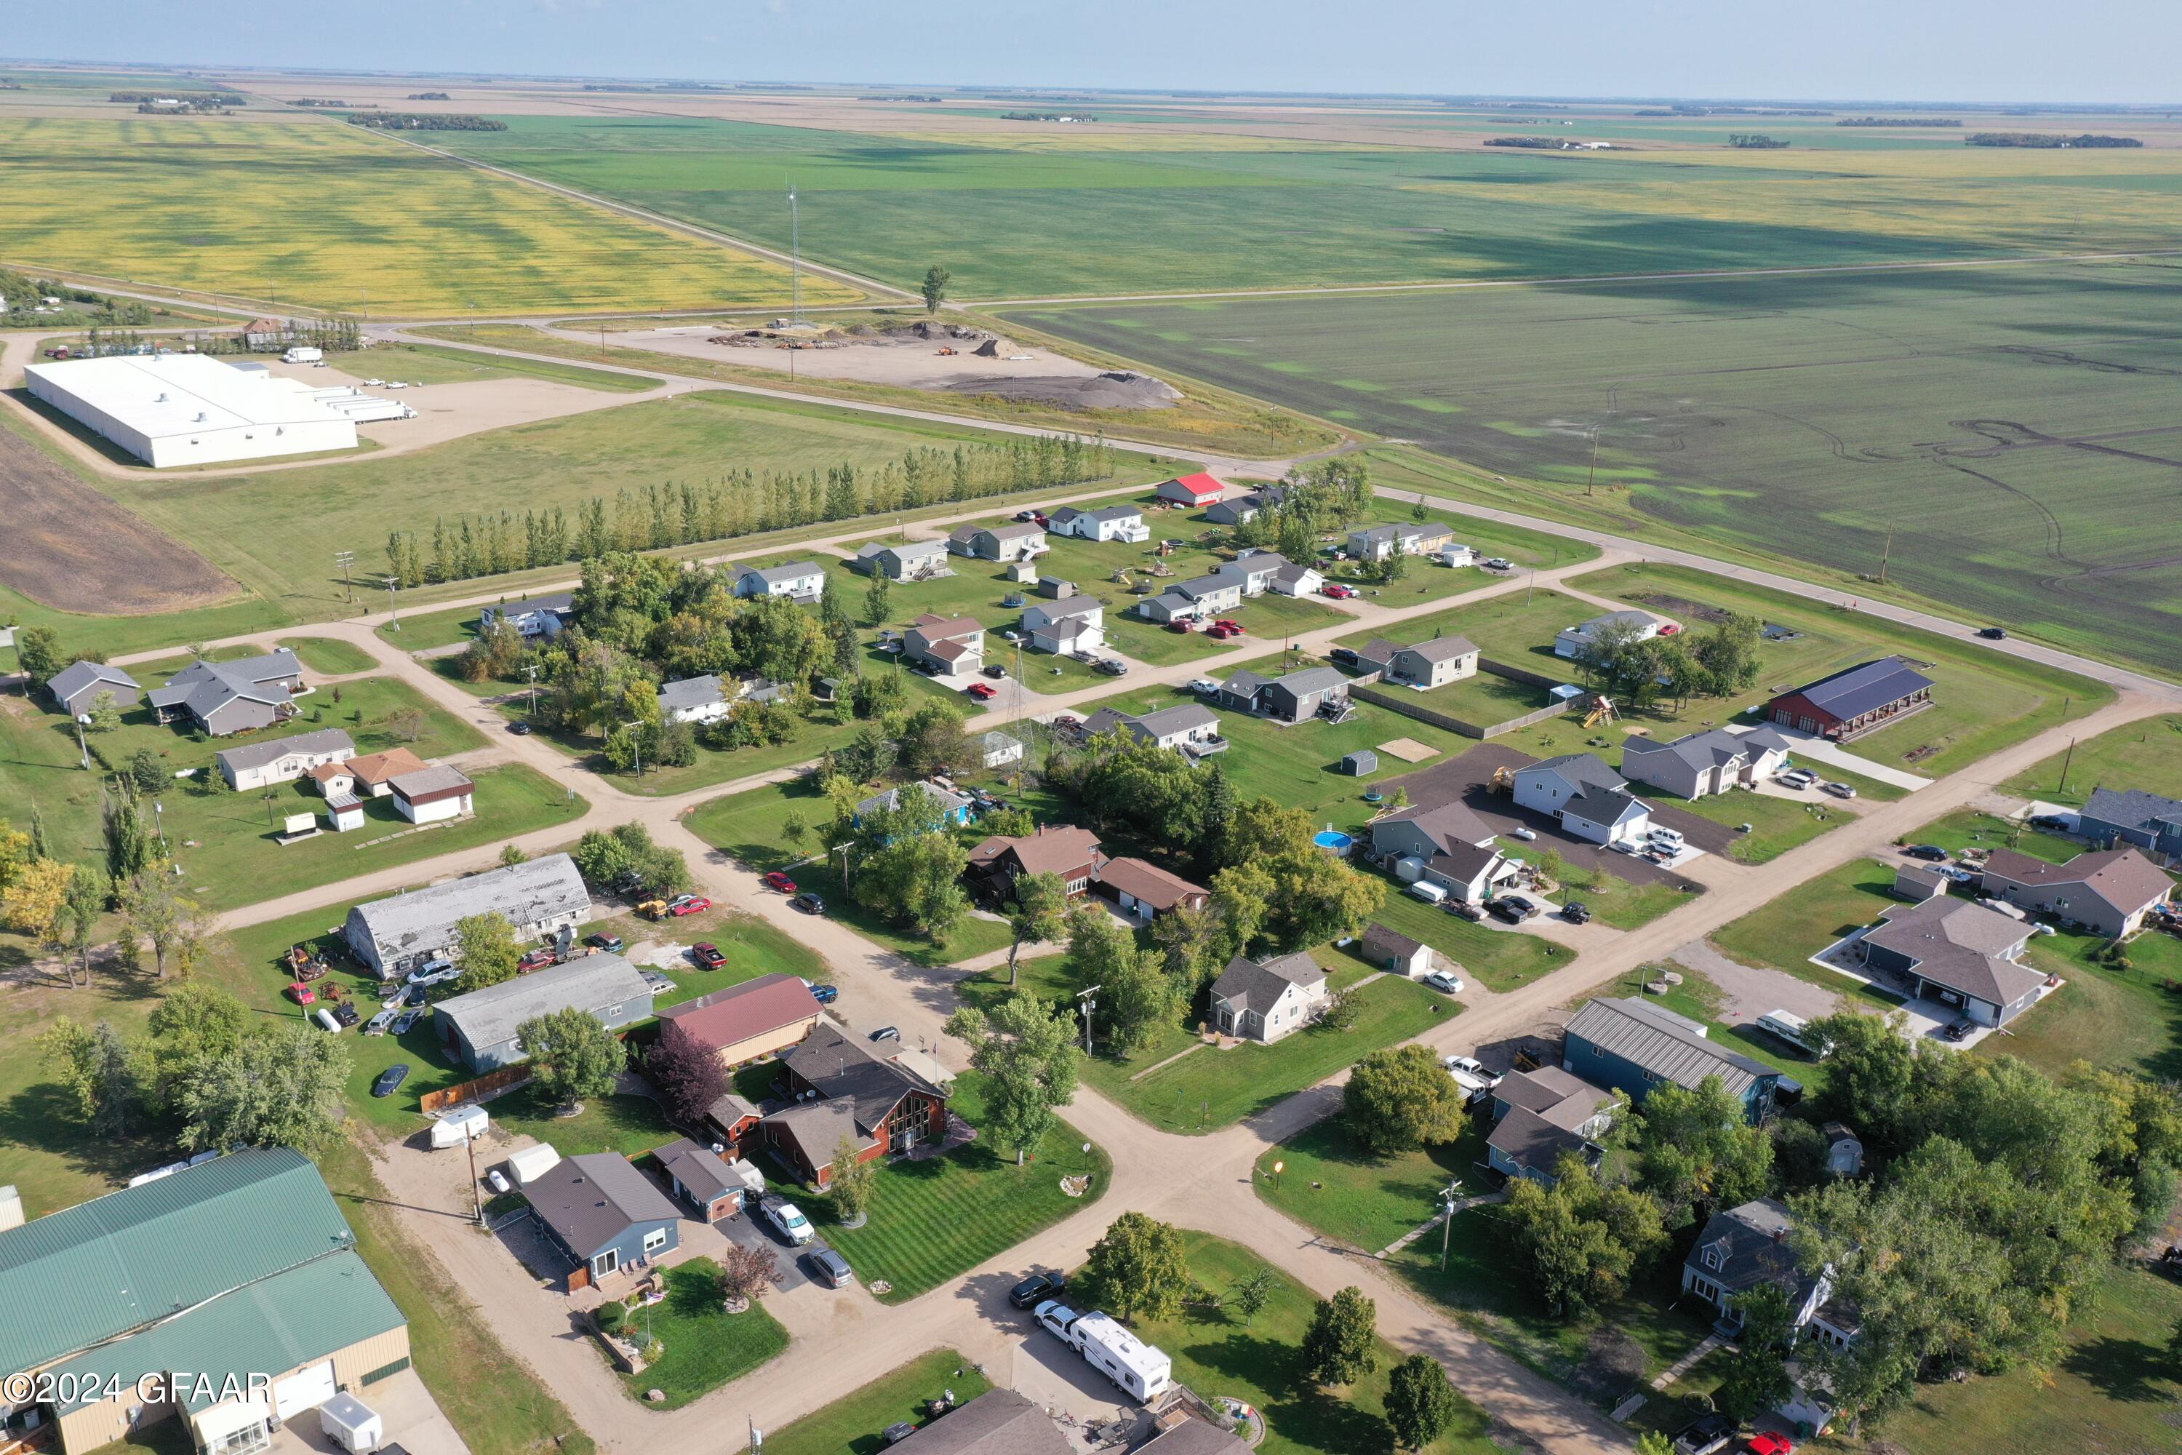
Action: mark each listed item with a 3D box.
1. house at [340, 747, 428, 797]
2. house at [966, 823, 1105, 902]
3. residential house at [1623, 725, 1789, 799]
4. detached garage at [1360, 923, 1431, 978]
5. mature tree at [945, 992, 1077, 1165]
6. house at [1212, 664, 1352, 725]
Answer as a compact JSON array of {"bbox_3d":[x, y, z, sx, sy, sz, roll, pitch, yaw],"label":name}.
[{"bbox_3d":[-106.862,6.425,258.691,9.200,3.900,10.900,-16,27,-38],"label":"house"},{"bbox_3d":[-6.260,17.340,220.400,13.400,6.300,12.000,-15,26,-37],"label":"house"},{"bbox_3d":[89.988,3.370,248.055,23.225,6.435,14.478,-17,27,-39],"label":"residential house"},{"bbox_3d":[34.811,24.957,192.718,3.619,3.469,6.937,-17,27,-39],"label":"detached garage"},{"bbox_3d":[-7.556,35.498,168.067,12.400,18.600,12.000,1,21,0],"label":"mature tree"},{"bbox_3d":[32.610,-6.490,286.270,17.200,5.400,14.600,-15,26,-37],"label":"house"}]

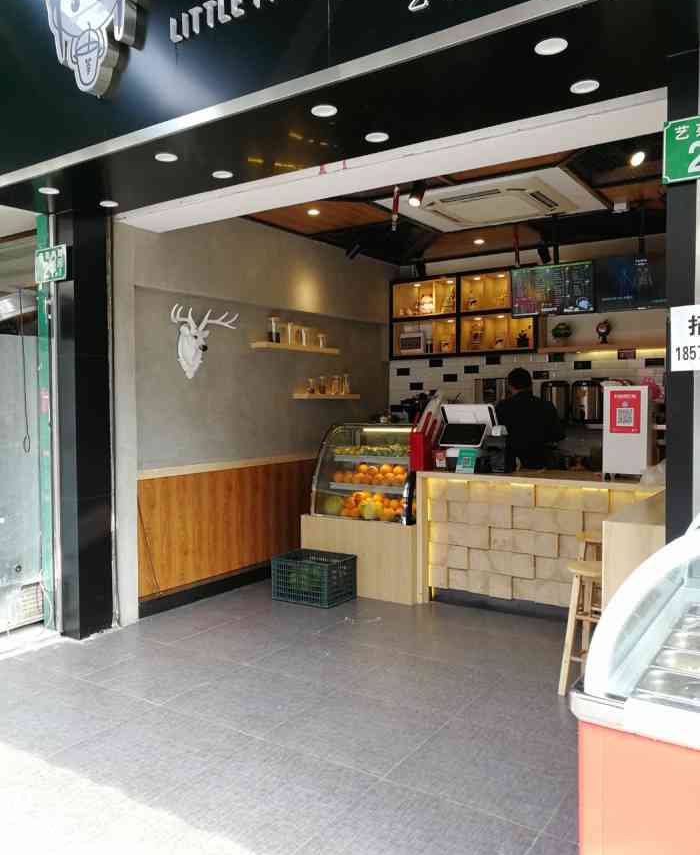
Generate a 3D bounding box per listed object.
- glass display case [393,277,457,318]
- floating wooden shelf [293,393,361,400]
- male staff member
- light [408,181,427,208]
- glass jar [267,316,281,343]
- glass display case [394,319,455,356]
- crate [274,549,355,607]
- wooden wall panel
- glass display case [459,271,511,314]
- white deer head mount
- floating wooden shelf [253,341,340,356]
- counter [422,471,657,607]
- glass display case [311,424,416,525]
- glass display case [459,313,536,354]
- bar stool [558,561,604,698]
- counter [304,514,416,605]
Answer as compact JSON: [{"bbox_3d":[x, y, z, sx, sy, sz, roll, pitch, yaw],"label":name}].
[{"bbox_3d":[0.757,-1.194,6.848,0.705,0.366,0.270,1,2,34],"label":"glass display case"},{"bbox_3d":[-0.184,-0.267,6.301,0.145,0.047,0.783,1,2,34],"label":"floating wooden shelf"},{"bbox_3d":[1.352,0.361,5.542,0.520,1.640,0.380,0,2,26],"label":"male staff member"},{"bbox_3d":[0.414,-1.441,4.500,0.100,0.160,0.130,1,2,28],"label":"light"},{"bbox_3d":[-0.595,-0.767,5.667,0.106,0.218,0.106,0,2,0],"label":"glass jar"},{"bbox_3d":[0.760,-0.830,6.860,0.705,0.363,0.270,1,2,34],"label":"glass display case"},{"bbox_3d":[-0.252,1.062,5.127,0.480,0.295,0.340,1,2,33],"label":"crate"},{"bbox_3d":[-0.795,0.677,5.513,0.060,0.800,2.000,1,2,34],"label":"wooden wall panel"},{"bbox_3d":[1.340,-1.186,6.455,0.700,0.366,0.270,1,2,34],"label":"glass display case"},{"bbox_3d":[-1.020,-0.573,4.969,0.230,0.475,0.630,1,2,34],"label":"white deer head mount"},{"bbox_3d":[-0.415,-0.638,5.914,0.160,0.045,0.980,1,2,34],"label":"floating wooden shelf"},{"bbox_3d":[1.356,0.759,4.817,1.680,0.902,0.670,1,2,34],"label":"counter"},{"bbox_3d":[0.240,0.317,5.505,0.830,0.680,0.650,1,2,34],"label":"glass display case"},{"bbox_3d":[1.355,-0.821,6.458,0.730,0.363,0.270,1,2,34],"label":"glass display case"},{"bbox_3d":[1.200,0.953,3.460,0.340,0.599,0.340,1,2,34],"label":"bar stool"},{"bbox_3d":[0.230,0.926,5.511,0.949,0.543,0.710,1,2,34],"label":"counter"}]

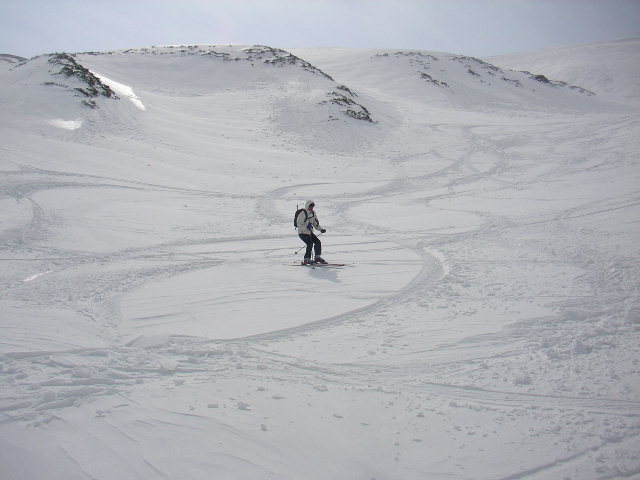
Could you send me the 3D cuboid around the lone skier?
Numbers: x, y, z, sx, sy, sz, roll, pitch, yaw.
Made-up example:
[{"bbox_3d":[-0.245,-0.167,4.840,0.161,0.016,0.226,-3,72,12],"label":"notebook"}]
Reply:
[{"bbox_3d":[-0.222,-0.191,17.900,0.660,1.670,0.600,2,3,37],"label":"lone skier"}]

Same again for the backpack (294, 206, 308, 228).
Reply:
[{"bbox_3d":[-0.487,-0.585,18.020,0.240,0.520,0.320,18,12,35],"label":"backpack"}]

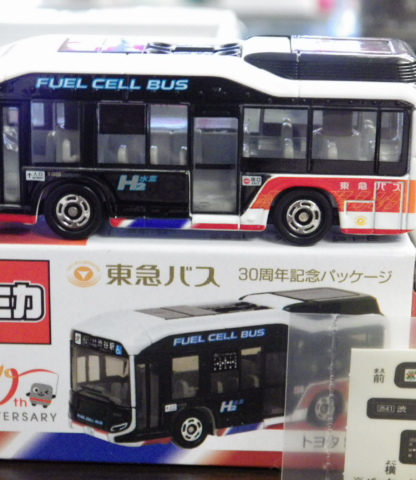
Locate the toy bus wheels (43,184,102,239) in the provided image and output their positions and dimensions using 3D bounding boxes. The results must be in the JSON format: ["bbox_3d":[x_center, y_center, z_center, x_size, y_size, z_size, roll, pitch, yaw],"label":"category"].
[{"bbox_3d":[-0.022,-0.005,0.215,0.009,0.009,0.004,2,17,4],"label":"toy bus wheels"}]

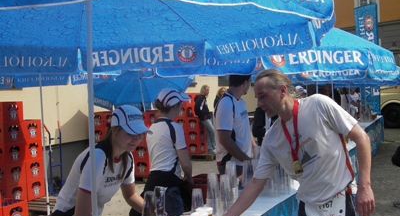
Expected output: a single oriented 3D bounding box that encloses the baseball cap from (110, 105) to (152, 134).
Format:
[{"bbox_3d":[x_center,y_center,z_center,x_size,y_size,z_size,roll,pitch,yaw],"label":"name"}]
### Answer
[{"bbox_3d":[-0.406,0.069,2.620,0.265,0.145,0.180,20,16,36],"label":"baseball cap"}]

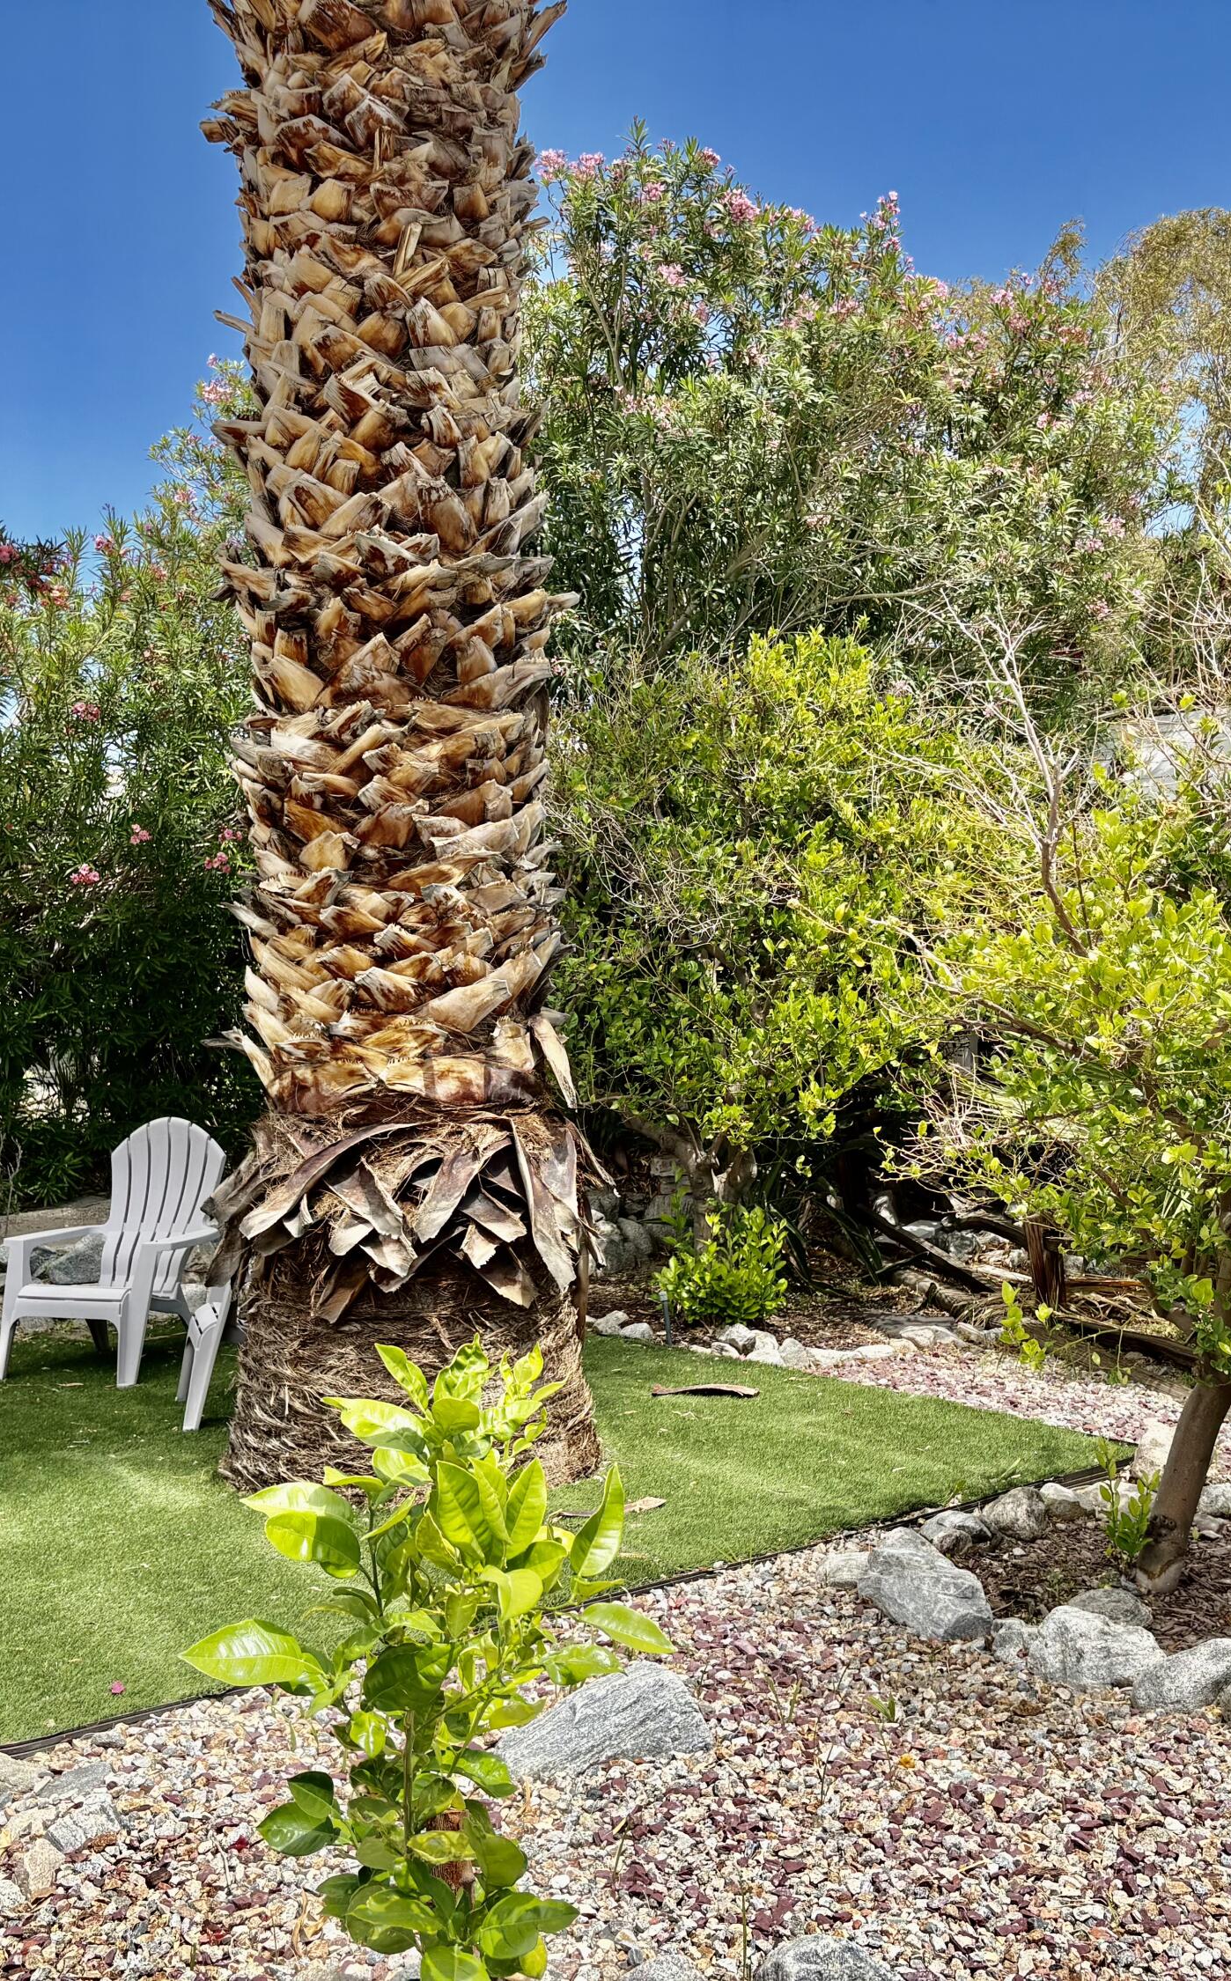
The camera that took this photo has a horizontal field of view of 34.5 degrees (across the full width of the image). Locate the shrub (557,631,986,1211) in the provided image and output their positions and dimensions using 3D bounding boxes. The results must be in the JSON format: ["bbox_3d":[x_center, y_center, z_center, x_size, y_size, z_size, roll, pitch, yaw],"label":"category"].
[{"bbox_3d":[0.620,-0.200,9.200,2.300,2.900,2.100,-1,-1,0],"label":"shrub"}]

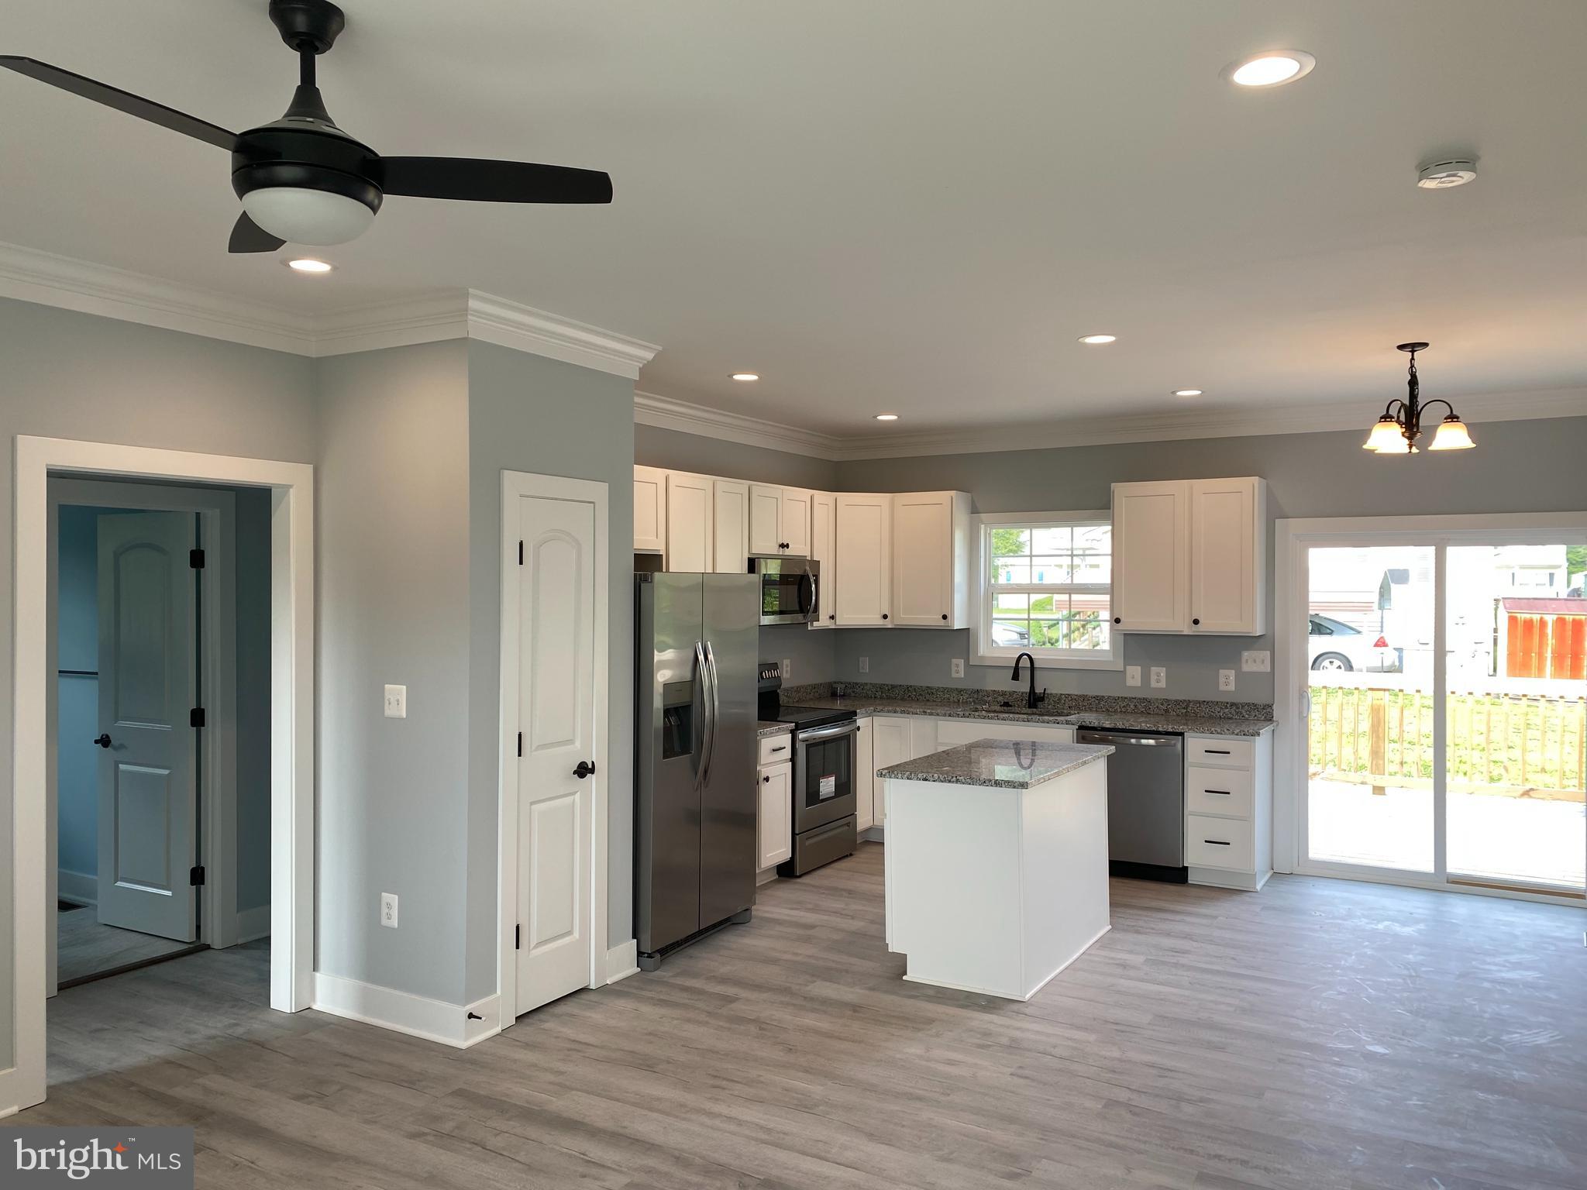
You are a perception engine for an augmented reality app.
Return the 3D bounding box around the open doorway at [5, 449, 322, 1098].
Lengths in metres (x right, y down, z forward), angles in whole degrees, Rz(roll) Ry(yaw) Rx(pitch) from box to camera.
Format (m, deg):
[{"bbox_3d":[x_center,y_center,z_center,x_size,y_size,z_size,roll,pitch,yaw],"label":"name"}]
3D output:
[{"bbox_3d":[-2.249,0.567,4.306,0.148,2.157,1.109,0,0,31],"label":"open doorway"}]

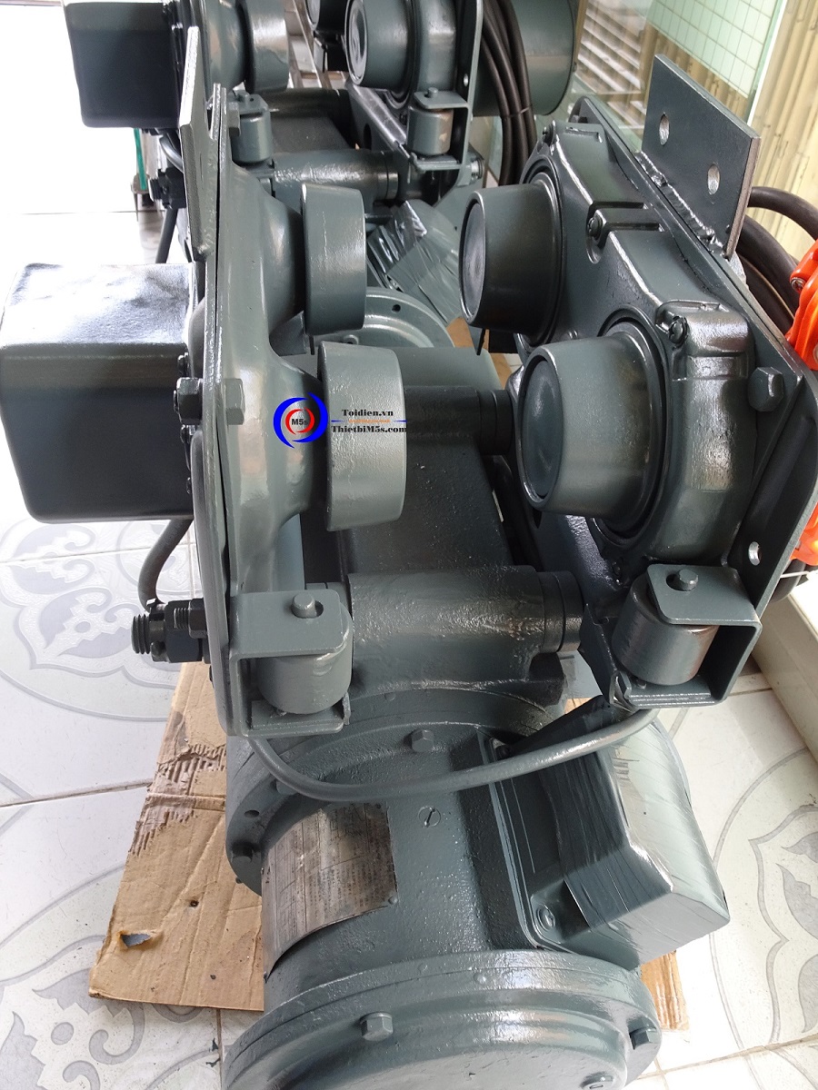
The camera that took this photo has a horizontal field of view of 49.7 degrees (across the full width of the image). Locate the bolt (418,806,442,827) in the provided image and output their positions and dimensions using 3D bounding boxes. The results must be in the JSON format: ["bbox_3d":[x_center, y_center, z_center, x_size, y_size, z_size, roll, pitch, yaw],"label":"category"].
[{"bbox_3d":[0.013,0.165,0.534,0.013,0.005,0.013,-2,41,-8],"label":"bolt"}]

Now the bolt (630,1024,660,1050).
[{"bbox_3d":[0.136,0.281,0.505,0.015,0.014,0.008,-2,41,-8],"label":"bolt"}]

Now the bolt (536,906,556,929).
[{"bbox_3d":[0.076,0.206,0.487,0.006,0.013,0.013,-28,40,14],"label":"bolt"}]

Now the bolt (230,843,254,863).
[{"bbox_3d":[-0.118,0.217,0.623,0.015,0.014,0.008,-2,41,-8],"label":"bolt"}]

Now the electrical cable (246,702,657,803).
[{"bbox_3d":[0.028,0.125,0.516,0.249,0.081,0.064,-2,43,-8],"label":"electrical cable"}]

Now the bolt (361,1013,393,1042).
[{"bbox_3d":[-0.016,0.243,0.446,0.015,0.014,0.008,-2,41,-8],"label":"bolt"}]

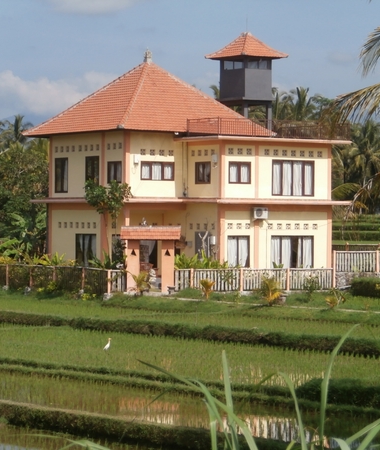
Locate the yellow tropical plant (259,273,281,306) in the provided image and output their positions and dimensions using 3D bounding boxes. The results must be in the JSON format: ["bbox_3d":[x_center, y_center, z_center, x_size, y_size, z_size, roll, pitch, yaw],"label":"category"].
[{"bbox_3d":[3.293,2.680,78.000,0.980,1.309,0.980,1,0,0],"label":"yellow tropical plant"}]

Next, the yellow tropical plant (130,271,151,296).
[{"bbox_3d":[-2.246,2.654,86.500,0.920,1.180,0.920,0,0,-36],"label":"yellow tropical plant"}]

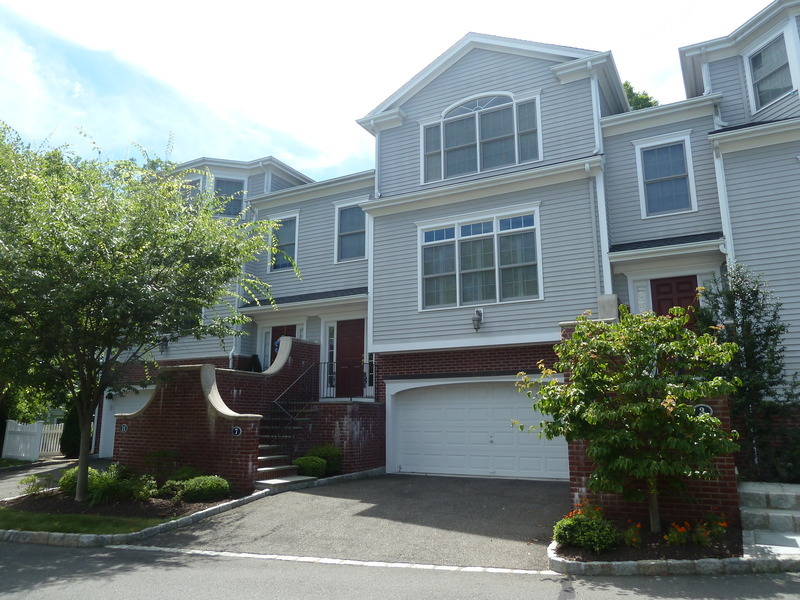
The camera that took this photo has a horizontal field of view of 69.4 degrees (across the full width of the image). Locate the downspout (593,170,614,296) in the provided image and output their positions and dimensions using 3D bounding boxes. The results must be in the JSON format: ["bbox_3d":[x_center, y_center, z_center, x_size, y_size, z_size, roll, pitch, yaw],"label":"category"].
[{"bbox_3d":[4.256,-1.333,12.075,0.160,2.950,0.130,-6,-14,26],"label":"downspout"}]

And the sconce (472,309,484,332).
[{"bbox_3d":[1.752,0.470,12.898,0.180,0.510,0.290,-6,-14,26],"label":"sconce"}]

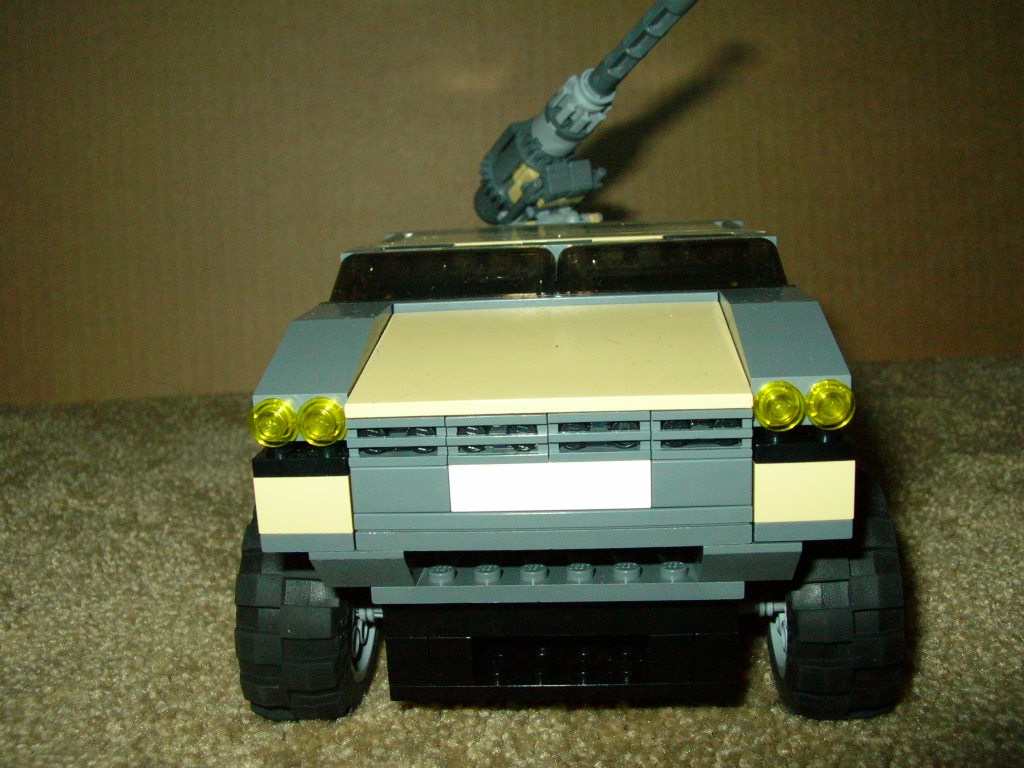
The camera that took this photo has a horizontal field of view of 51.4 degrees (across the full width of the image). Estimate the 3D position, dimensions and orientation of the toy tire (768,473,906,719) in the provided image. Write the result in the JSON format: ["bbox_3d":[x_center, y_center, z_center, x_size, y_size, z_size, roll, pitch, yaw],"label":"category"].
[{"bbox_3d":[0.068,0.044,0.229,0.025,0.055,0.055,-2,13,5],"label":"toy tire"}]

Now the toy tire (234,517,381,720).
[{"bbox_3d":[-0.044,0.047,0.238,0.025,0.055,0.055,-2,13,5],"label":"toy tire"}]

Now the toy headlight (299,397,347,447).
[{"bbox_3d":[-0.030,0.006,0.170,0.008,0.008,0.005,-2,13,5],"label":"toy headlight"}]

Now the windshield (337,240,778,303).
[{"bbox_3d":[0.009,-0.025,0.227,0.096,0.011,0.015,-2,13,5],"label":"windshield"}]

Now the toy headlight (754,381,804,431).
[{"bbox_3d":[0.041,0.003,0.164,0.008,0.008,0.005,-2,13,5],"label":"toy headlight"}]

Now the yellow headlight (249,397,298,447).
[{"bbox_3d":[-0.038,0.006,0.171,0.008,0.008,0.005,-2,13,5],"label":"yellow headlight"}]

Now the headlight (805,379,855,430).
[{"bbox_3d":[0.049,0.003,0.164,0.008,0.008,0.005,-2,13,5],"label":"headlight"}]

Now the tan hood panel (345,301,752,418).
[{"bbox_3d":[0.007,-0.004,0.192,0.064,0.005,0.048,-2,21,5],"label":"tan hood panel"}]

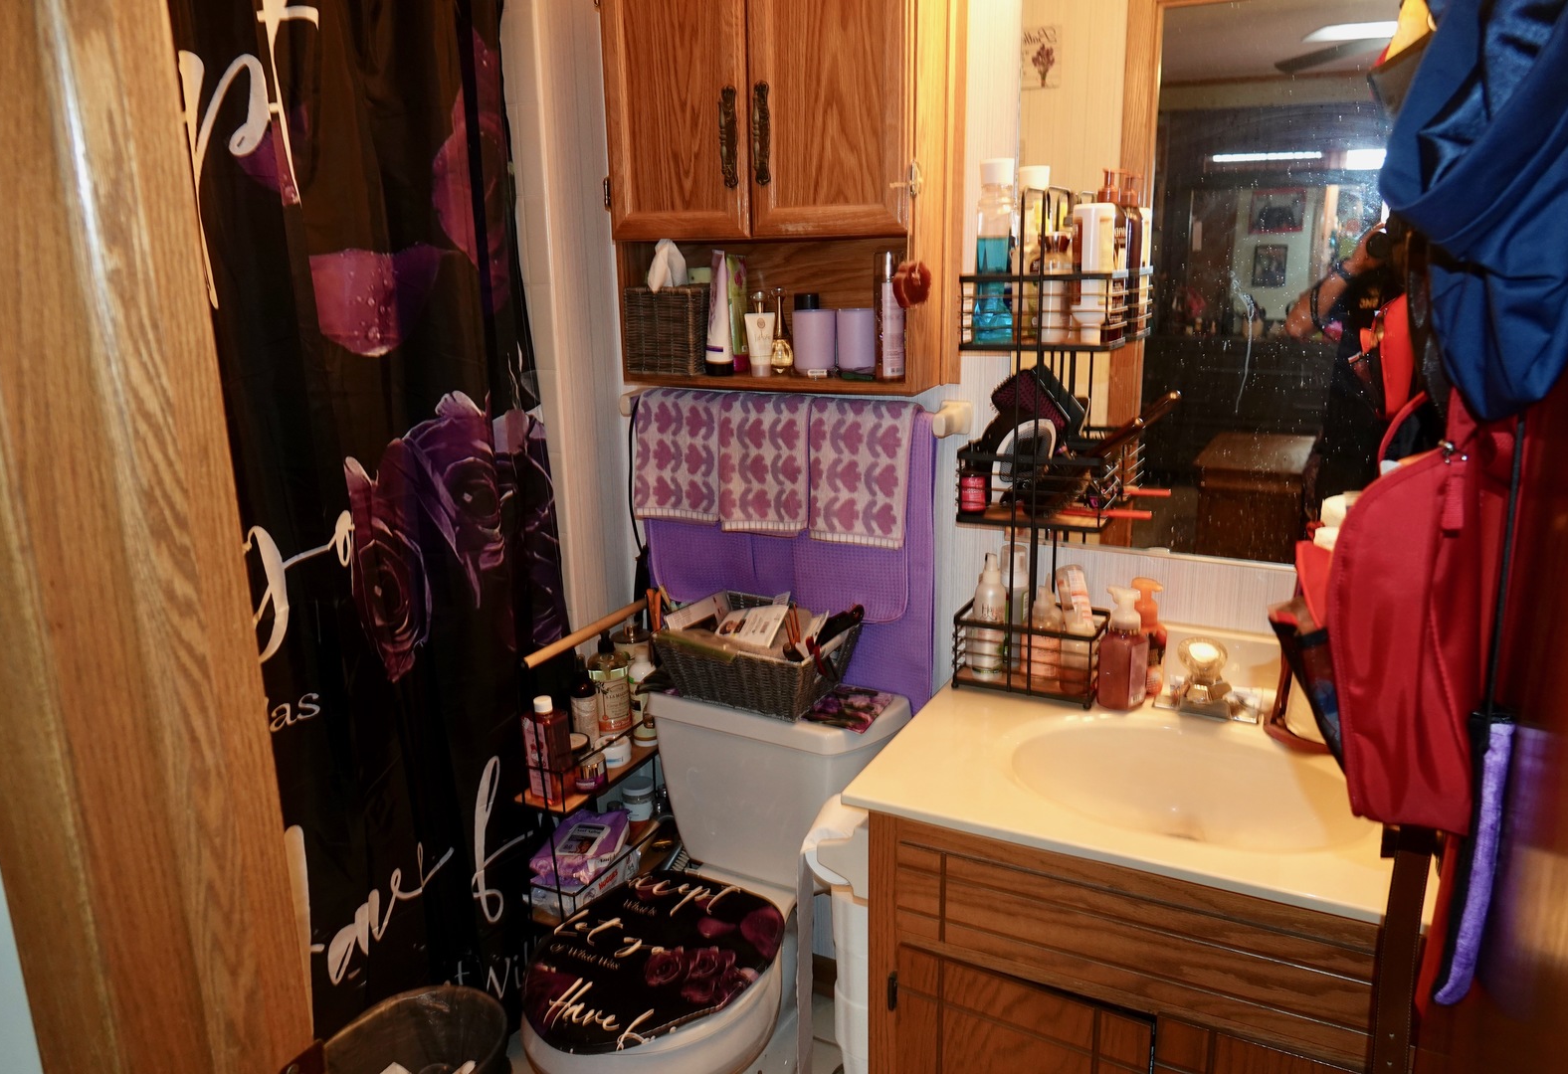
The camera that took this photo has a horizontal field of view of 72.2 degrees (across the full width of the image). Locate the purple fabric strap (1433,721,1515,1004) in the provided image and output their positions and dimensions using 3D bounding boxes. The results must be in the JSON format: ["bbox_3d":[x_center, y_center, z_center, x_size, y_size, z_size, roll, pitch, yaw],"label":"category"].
[{"bbox_3d":[0.419,0.196,0.655,0.025,0.185,0.055,6,16,27],"label":"purple fabric strap"}]

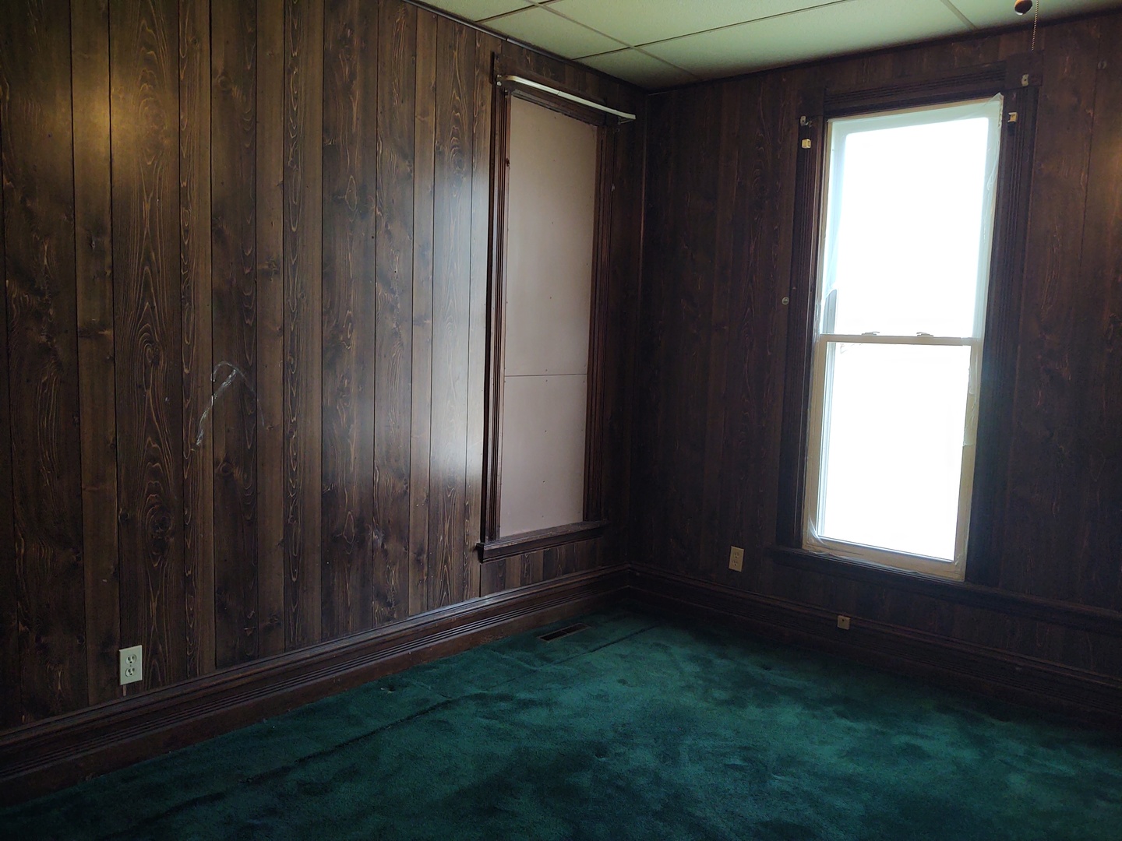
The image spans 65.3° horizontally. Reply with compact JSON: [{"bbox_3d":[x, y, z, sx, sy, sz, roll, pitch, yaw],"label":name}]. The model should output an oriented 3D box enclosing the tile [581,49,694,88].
[{"bbox_3d":[0.380,-1.665,4.149,0.323,0.018,0.604,7,7,41],"label":"tile"}]

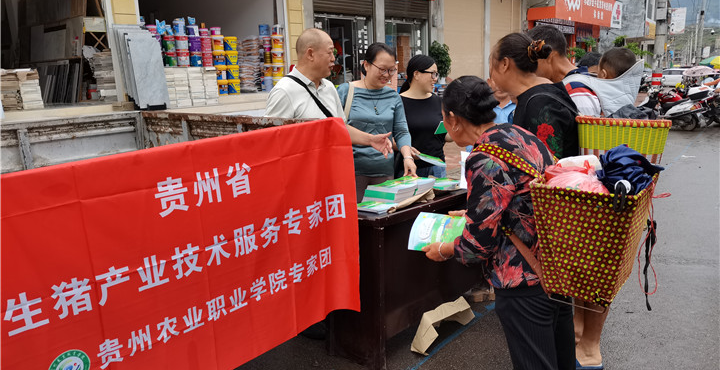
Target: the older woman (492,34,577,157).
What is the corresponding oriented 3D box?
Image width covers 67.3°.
[{"bbox_3d":[0.865,0.094,2.500,0.540,1.560,0.460,6,14,34],"label":"older woman"}]

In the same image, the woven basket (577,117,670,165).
[{"bbox_3d":[1.177,-0.093,2.382,0.360,0.410,0.370,6,15,35],"label":"woven basket"}]

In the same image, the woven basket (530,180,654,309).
[{"bbox_3d":[0.838,0.173,1.934,0.350,0.420,0.390,7,15,39],"label":"woven basket"}]

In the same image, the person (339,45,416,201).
[{"bbox_3d":[0.112,0.040,2.901,0.480,1.560,0.420,-8,13,-24],"label":"person"}]

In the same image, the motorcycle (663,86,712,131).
[{"bbox_3d":[6.558,-1.677,11.148,1.800,1.080,0.720,0,12,12],"label":"motorcycle"}]

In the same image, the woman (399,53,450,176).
[{"bbox_3d":[0.400,-0.020,3.289,0.460,1.495,0.420,-12,15,-39],"label":"woman"}]

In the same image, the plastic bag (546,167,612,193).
[{"bbox_3d":[0.747,0.002,1.856,0.220,0.130,0.200,7,15,39],"label":"plastic bag"}]

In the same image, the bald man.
[{"bbox_3d":[-0.169,0.038,2.786,0.520,1.635,0.520,-12,15,-39],"label":"bald man"}]

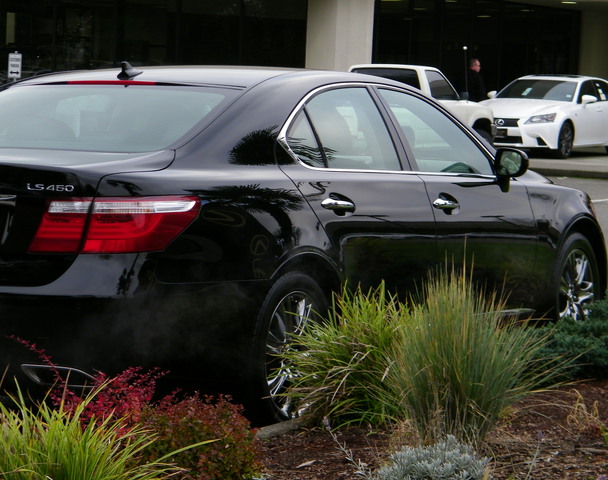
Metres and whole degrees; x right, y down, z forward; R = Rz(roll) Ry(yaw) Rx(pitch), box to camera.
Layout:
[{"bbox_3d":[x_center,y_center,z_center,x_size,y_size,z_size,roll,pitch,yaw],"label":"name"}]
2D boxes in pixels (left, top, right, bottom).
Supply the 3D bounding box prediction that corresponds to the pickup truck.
[{"bbox_3d":[1.518,-2.012,30.333,1.720,1.650,4.700,4,5,29],"label":"pickup truck"}]

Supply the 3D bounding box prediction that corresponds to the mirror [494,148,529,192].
[{"bbox_3d":[0.975,-0.325,8.714,0.180,0.205,0.140,3,4,29],"label":"mirror"}]

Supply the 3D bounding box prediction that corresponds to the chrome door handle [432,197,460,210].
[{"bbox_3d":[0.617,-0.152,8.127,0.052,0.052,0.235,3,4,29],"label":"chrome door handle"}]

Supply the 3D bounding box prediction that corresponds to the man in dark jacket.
[{"bbox_3d":[3.150,-2.422,34.000,0.360,1.750,0.520,1,4,-6],"label":"man in dark jacket"}]

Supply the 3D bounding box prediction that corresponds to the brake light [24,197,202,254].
[{"bbox_3d":[-0.654,-0.058,6.427,0.450,0.190,0.420,3,4,29],"label":"brake light"}]

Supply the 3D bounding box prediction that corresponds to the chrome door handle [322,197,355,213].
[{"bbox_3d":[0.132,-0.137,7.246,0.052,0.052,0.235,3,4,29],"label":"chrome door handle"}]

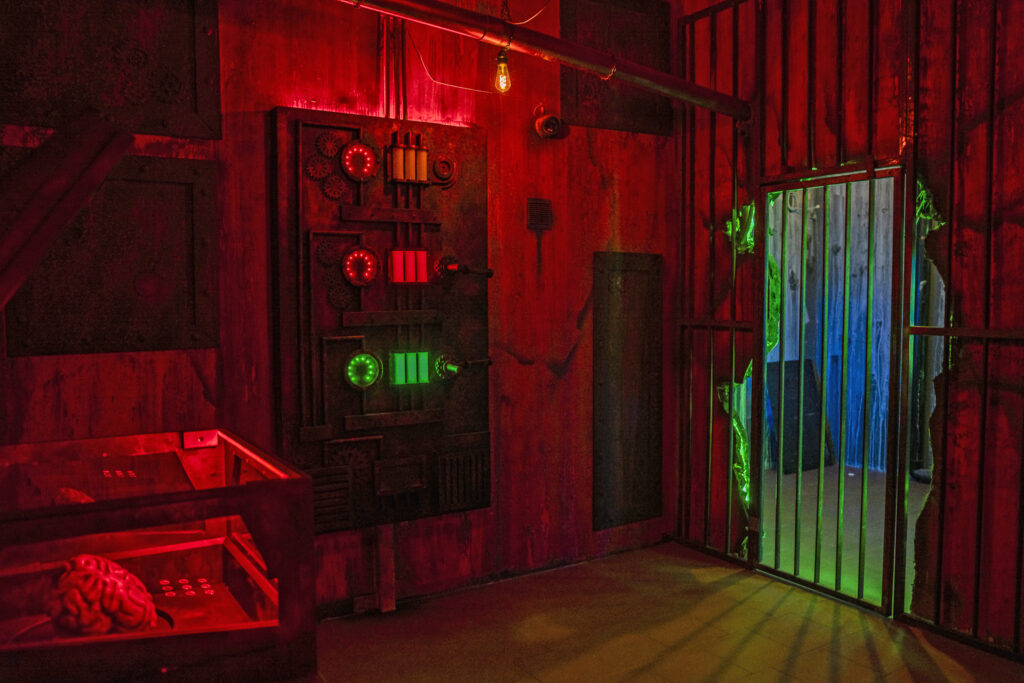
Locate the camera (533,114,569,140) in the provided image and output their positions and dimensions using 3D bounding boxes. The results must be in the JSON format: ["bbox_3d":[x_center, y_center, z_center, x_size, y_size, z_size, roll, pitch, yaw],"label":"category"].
[{"bbox_3d":[0.193,-1.145,4.108,0.120,0.120,0.110,-2,12,-29],"label":"camera"}]

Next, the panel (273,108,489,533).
[{"bbox_3d":[-0.585,-0.089,3.706,1.036,1.924,0.155,-2,4,-29],"label":"panel"}]

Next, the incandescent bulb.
[{"bbox_3d":[-0.036,-1.075,3.050,0.064,0.174,0.064,0,3,0],"label":"incandescent bulb"}]

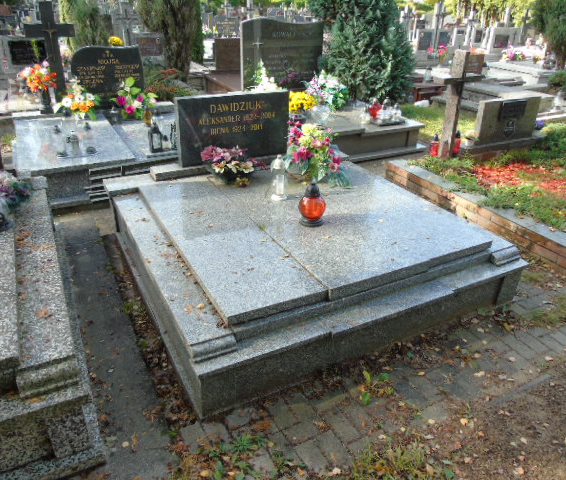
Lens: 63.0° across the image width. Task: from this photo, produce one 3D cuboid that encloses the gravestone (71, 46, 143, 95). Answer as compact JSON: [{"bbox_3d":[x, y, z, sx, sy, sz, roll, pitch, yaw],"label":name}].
[{"bbox_3d":[-1.975,-1.870,5.254,0.760,0.585,0.090,-13,31,-25],"label":"gravestone"}]

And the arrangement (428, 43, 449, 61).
[{"bbox_3d":[3.323,-4.028,9.876,0.446,0.403,0.356,-13,31,-25],"label":"arrangement"}]

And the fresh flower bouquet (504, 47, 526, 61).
[{"bbox_3d":[5.498,-4.458,11.061,0.453,0.288,0.361,-13,32,-26],"label":"fresh flower bouquet"}]

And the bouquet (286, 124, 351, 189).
[{"bbox_3d":[0.265,-0.646,3.454,0.492,0.468,0.433,-13,31,-25],"label":"bouquet"}]

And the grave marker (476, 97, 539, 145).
[{"bbox_3d":[2.439,-1.319,5.045,0.860,0.420,0.100,-13,31,-25],"label":"grave marker"}]

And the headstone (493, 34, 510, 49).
[{"bbox_3d":[5.497,-4.979,11.592,0.443,0.340,0.082,-13,32,-26],"label":"headstone"}]

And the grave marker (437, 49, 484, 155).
[{"bbox_3d":[1.769,-1.340,4.671,0.556,1.071,0.165,-13,32,-26],"label":"grave marker"}]

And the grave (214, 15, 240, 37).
[{"bbox_3d":[-1.494,-5.696,12.373,0.716,0.566,0.100,-13,31,-25],"label":"grave"}]

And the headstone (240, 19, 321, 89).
[{"bbox_3d":[0.005,-2.385,6.052,1.102,0.865,0.093,-13,32,-26],"label":"headstone"}]

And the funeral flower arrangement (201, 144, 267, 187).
[{"bbox_3d":[-0.353,-0.578,3.383,0.453,0.263,0.288,-13,32,-26],"label":"funeral flower arrangement"}]

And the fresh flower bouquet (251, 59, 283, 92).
[{"bbox_3d":[-0.155,-2.020,5.865,0.309,0.391,0.257,-13,32,-26],"label":"fresh flower bouquet"}]

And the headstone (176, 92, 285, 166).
[{"bbox_3d":[-0.375,-0.881,3.627,0.920,0.513,0.090,-13,31,-25],"label":"headstone"}]

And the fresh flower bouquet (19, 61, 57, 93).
[{"bbox_3d":[-2.596,-1.736,4.907,0.357,0.381,0.303,-13,31,-25],"label":"fresh flower bouquet"}]

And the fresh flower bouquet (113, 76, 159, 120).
[{"bbox_3d":[-1.614,-1.549,5.024,0.476,0.480,0.405,-13,31,-25],"label":"fresh flower bouquet"}]

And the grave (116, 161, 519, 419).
[{"bbox_3d":[0.092,-0.035,3.077,2.050,0.355,1.967,-13,32,-26],"label":"grave"}]

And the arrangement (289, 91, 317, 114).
[{"bbox_3d":[0.182,-1.520,5.093,0.374,0.248,0.356,1,28,-1],"label":"arrangement"}]

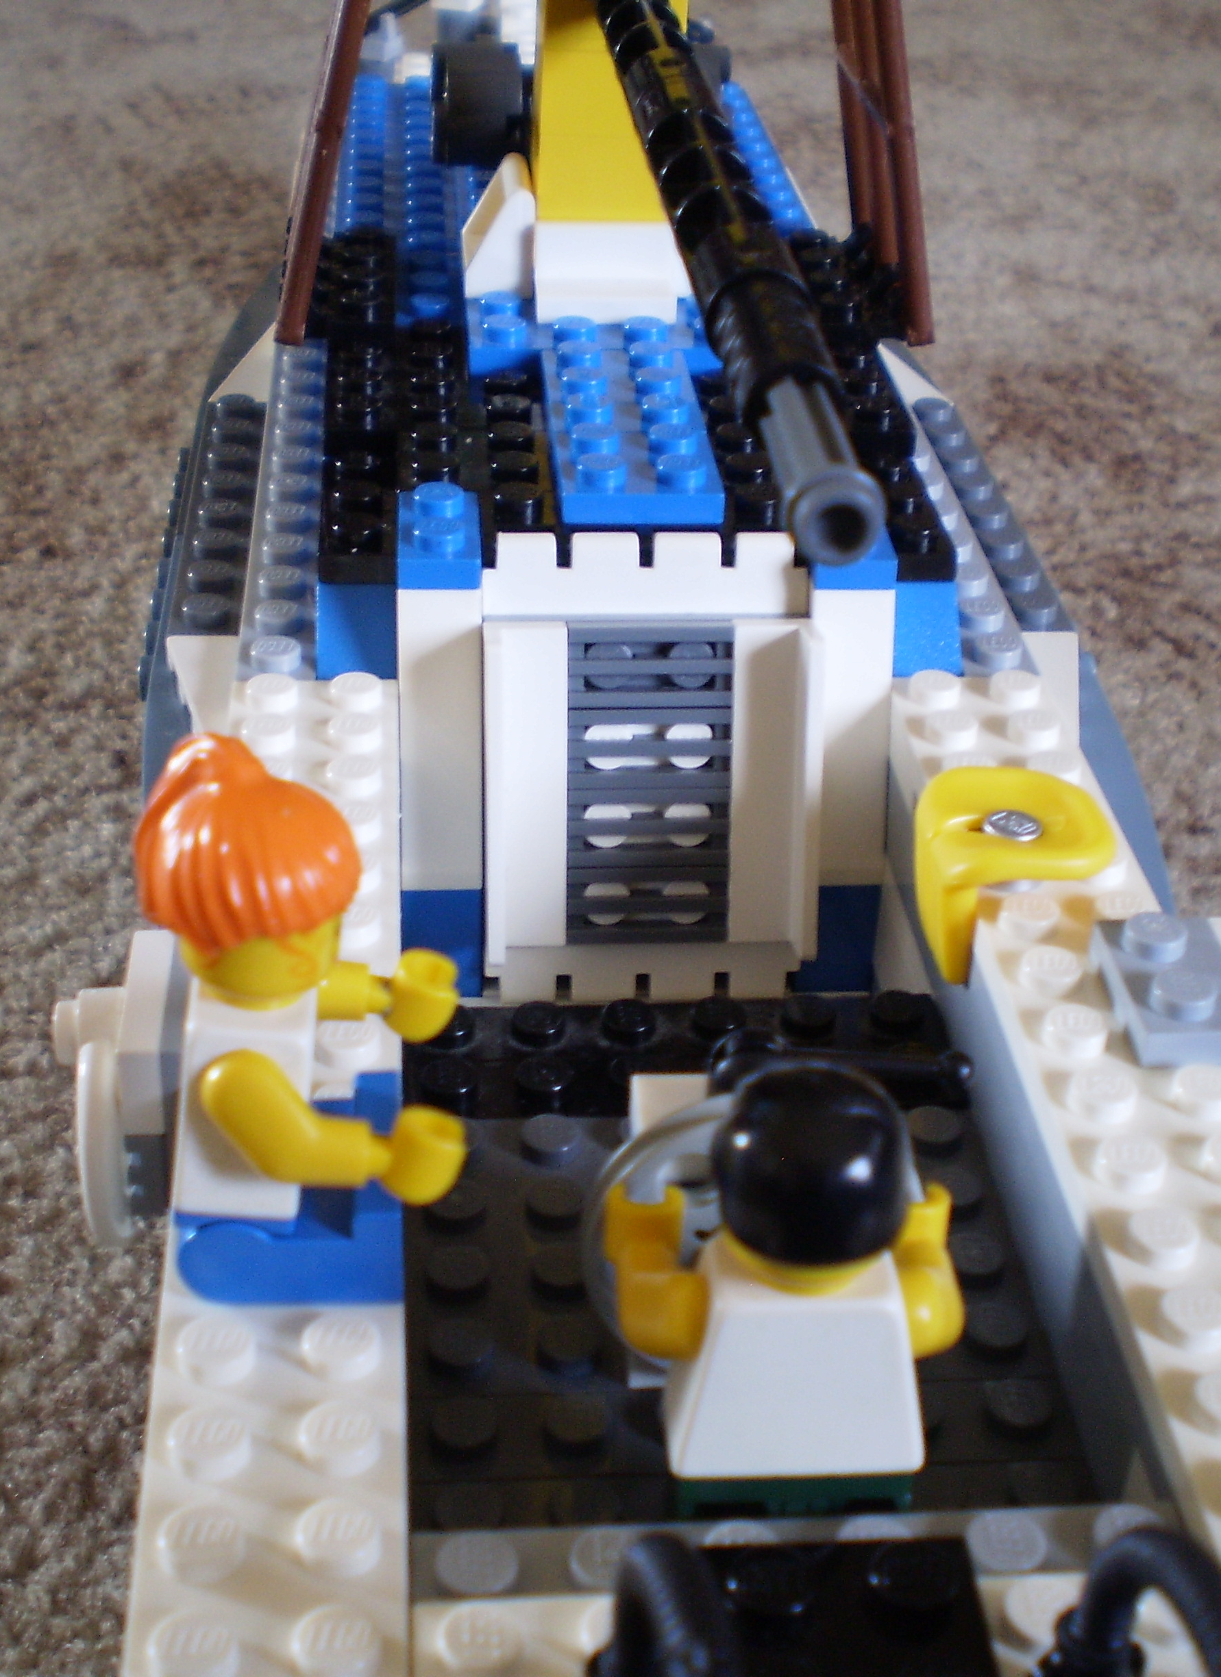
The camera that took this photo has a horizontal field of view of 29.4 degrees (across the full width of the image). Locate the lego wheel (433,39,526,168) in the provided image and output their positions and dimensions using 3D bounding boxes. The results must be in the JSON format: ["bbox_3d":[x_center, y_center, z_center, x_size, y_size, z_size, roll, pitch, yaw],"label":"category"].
[{"bbox_3d":[-0.015,-0.087,0.276,0.010,0.015,0.015,-1,32,-5],"label":"lego wheel"}]

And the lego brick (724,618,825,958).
[{"bbox_3d":[0.016,-0.005,0.227,0.008,0.032,0.009,-1,15,-5],"label":"lego brick"}]

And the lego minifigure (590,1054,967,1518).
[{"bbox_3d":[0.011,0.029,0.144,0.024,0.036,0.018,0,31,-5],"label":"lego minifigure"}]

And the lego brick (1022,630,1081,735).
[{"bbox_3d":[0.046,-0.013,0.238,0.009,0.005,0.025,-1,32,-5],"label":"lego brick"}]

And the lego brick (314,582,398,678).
[{"bbox_3d":[-0.025,-0.023,0.228,0.008,0.010,0.013,0,32,-5],"label":"lego brick"}]

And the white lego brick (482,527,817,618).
[{"bbox_3d":[0.003,-0.027,0.225,0.032,0.008,0.007,0,22,-5],"label":"white lego brick"}]

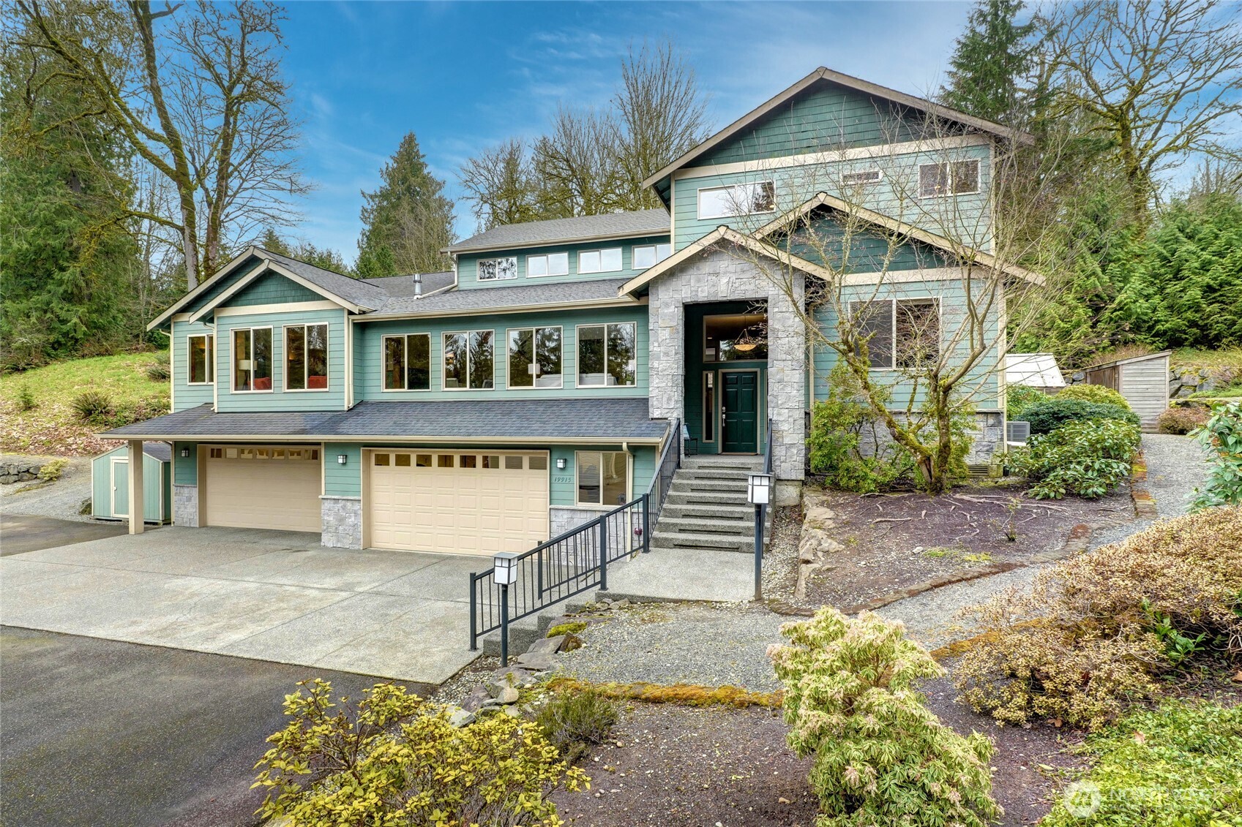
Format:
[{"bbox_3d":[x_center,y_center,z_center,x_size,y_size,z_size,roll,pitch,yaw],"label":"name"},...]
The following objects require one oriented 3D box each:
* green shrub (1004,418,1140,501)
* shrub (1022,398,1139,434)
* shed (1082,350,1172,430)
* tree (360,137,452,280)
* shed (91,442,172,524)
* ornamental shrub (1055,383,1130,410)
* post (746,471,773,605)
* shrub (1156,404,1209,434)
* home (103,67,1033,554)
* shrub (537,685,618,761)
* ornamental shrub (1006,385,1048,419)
[{"bbox_3d":[7.750,0.620,10.000,2.100,1.300,1.800,0,0,16],"label":"green shrub"},{"bbox_3d":[11.500,0.200,14.700,2.600,1.200,2.000,0,0,16],"label":"shrub"},{"bbox_3d":[16.440,-0.660,19.070,1.500,2.570,2.000,0,0,12],"label":"shed"},{"bbox_3d":[-15.200,-9.700,42.000,7.600,20.500,7.600,0,0,-20],"label":"tree"},{"bbox_3d":[-14.700,2.100,19.000,3.000,2.440,2.600,0,0,16],"label":"shed"},{"bbox_3d":[13.400,-0.080,16.600,1.850,1.500,1.750,0,0,16],"label":"ornamental shrub"},{"bbox_3d":[1.650,1.480,7.030,0.290,1.540,0.290,0,0,-3],"label":"post"},{"bbox_3d":[16.500,0.170,17.200,1.300,0.880,1.200,0,0,16],"label":"shrub"},{"bbox_3d":[-1.500,-1.930,19.100,22.500,10.500,13.000,0,0,16],"label":"home"},{"bbox_3d":[-0.330,2.290,4.500,0.620,0.430,0.580,0,0,0],"label":"shrub"},{"bbox_3d":[11.550,0.000,17.000,1.650,1.600,1.550,0,0,16],"label":"ornamental shrub"}]

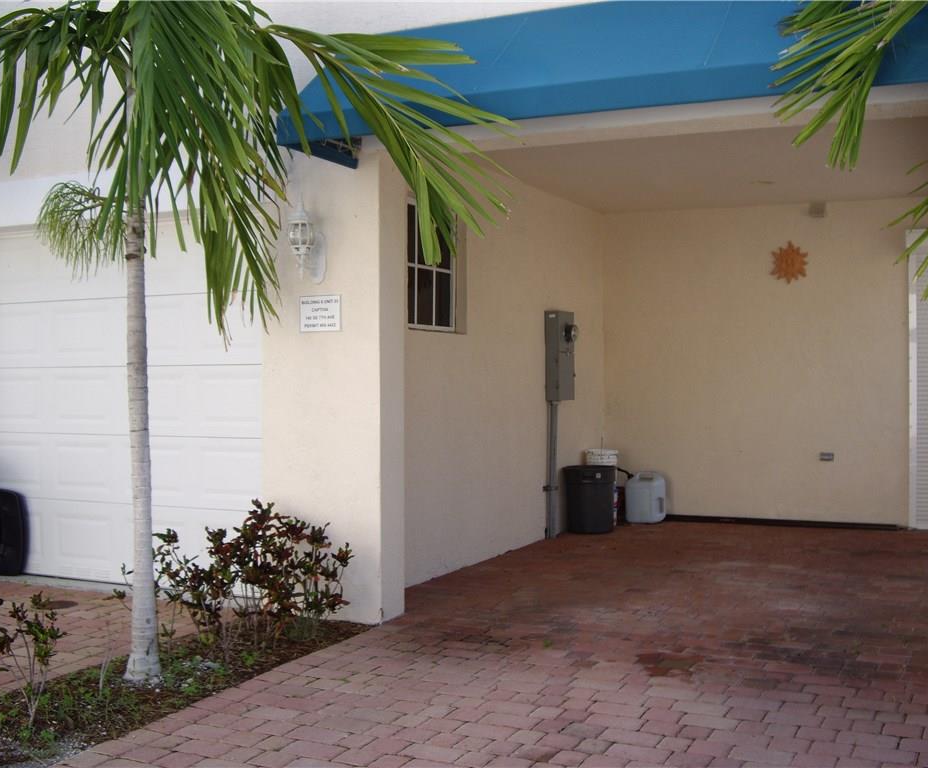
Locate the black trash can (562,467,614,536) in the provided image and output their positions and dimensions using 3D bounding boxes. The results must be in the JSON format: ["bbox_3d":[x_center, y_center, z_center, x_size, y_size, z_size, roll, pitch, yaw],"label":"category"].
[{"bbox_3d":[1.109,1.024,10.015,0.475,0.580,0.475,0,0,0],"label":"black trash can"}]

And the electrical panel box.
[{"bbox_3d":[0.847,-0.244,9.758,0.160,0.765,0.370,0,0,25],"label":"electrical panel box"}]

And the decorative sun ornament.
[{"bbox_3d":[2.964,-1.099,10.217,0.345,0.385,0.040,0,0,25],"label":"decorative sun ornament"}]

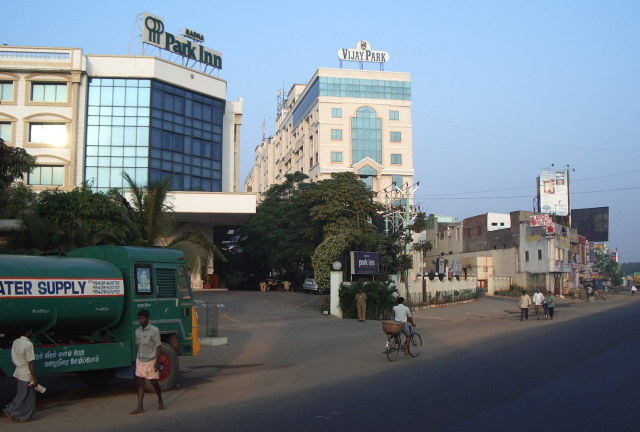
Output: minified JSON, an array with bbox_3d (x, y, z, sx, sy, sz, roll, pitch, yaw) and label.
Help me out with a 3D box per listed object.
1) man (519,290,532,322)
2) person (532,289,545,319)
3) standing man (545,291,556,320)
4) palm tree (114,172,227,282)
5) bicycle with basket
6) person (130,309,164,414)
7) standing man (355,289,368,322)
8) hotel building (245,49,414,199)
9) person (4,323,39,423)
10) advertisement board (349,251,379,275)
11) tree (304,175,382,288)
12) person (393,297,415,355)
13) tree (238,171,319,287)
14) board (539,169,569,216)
[{"bbox_3d":[11.670,5.105,39.900,0.540,1.690,0.380,-2,-6,24],"label":"man"},{"bbox_3d":[12.222,5.010,39.300,0.500,1.720,0.380,-2,-6,23],"label":"person"},{"bbox_3d":[13.516,5.260,41.200,0.520,1.660,0.400,-2,-6,24],"label":"standing man"},{"bbox_3d":[-5.707,1.563,27.000,4.200,6.300,4.200,0,-5,0],"label":"palm tree"},{"bbox_3d":[2.351,3.512,19.900,0.580,1.100,1.870,-4,-7,37],"label":"bicycle with basket"},{"bbox_3d":[-2.836,2.379,11.550,0.500,1.690,0.520,-3,-6,32],"label":"person"},{"bbox_3d":[2.221,4.790,37.600,0.540,1.720,0.360,0,-5,-3],"label":"standing man"},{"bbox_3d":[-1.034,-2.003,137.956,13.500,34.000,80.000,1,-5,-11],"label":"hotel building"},{"bbox_3d":[-4.801,2.470,11.300,0.480,1.580,0.460,4,-7,-40],"label":"person"},{"bbox_3d":[2.598,2.667,40.300,1.500,1.330,0.380,2,-6,-21],"label":"advertisement board"},{"bbox_3d":[1.601,0.961,50.000,5.600,8.300,5.400,0,-5,0],"label":"tree"},{"bbox_3d":[2.377,3.120,20.000,0.500,1.650,0.620,-4,-7,37],"label":"person"},{"bbox_3d":[-3.286,1.136,57.000,6.600,9.200,6.400,0,-5,0],"label":"tree"},{"bbox_3d":[27.310,-2.788,82.000,3.400,5.500,0.500,-1,-5,7],"label":"board"}]

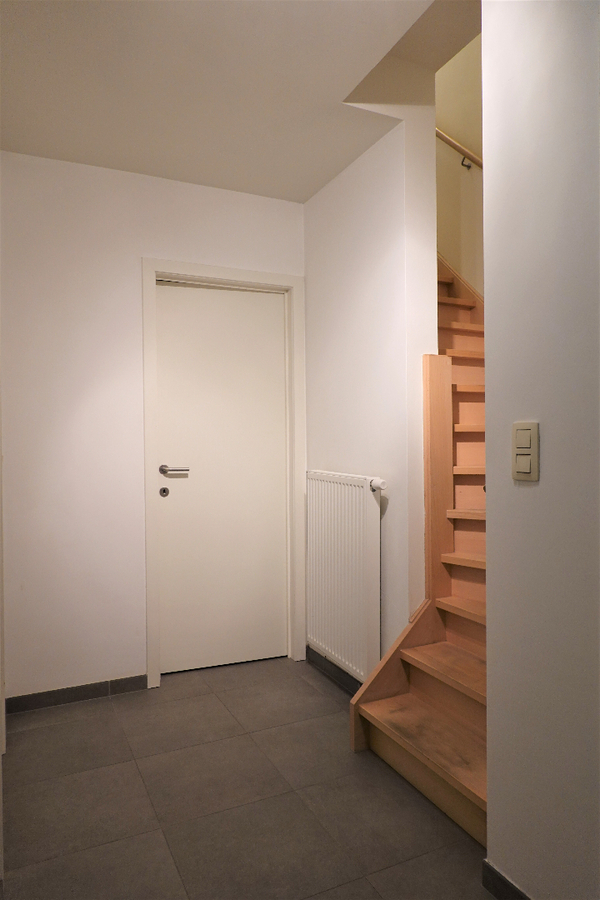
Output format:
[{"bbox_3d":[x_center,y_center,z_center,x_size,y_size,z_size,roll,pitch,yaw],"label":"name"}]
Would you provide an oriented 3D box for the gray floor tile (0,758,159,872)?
[{"bbox_3d":[-0.732,1.173,1.958,0.452,0.012,0.452,-1,1,-25],"label":"gray floor tile"}]

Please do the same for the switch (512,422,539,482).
[{"bbox_3d":[0.547,0.004,1.457,0.012,0.141,0.080,-1,1,-25],"label":"switch"}]

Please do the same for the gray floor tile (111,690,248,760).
[{"bbox_3d":[-0.516,1.166,2.563,0.452,0.012,0.452,-1,1,-25],"label":"gray floor tile"}]

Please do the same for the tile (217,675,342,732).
[{"bbox_3d":[-0.106,1.161,2.758,0.452,0.012,0.452,-1,1,-25],"label":"tile"}]

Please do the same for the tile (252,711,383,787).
[{"bbox_3d":[0.089,1.163,2.348,0.452,0.012,0.452,-1,1,-25],"label":"tile"}]

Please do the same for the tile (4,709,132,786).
[{"bbox_3d":[-0.927,1.170,2.368,0.452,0.012,0.452,-1,1,-25],"label":"tile"}]

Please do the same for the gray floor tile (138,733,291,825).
[{"bbox_3d":[-0.321,1.168,2.153,0.452,0.012,0.452,-1,1,-25],"label":"gray floor tile"}]

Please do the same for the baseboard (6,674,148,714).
[{"bbox_3d":[-1.021,1.125,2.776,0.623,0.071,0.012,-1,1,-25],"label":"baseboard"}]

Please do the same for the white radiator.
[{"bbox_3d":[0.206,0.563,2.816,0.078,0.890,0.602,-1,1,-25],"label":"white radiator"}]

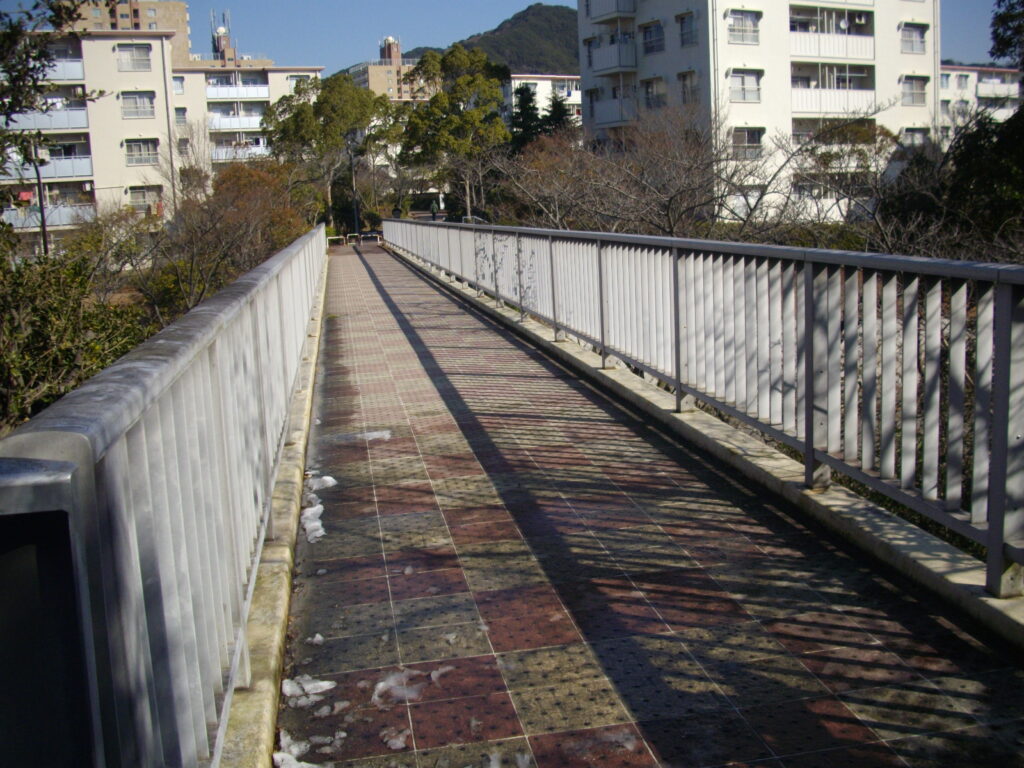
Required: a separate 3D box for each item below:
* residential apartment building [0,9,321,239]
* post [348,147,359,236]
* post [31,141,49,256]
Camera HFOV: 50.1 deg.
[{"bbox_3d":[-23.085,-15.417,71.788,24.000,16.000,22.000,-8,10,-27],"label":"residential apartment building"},{"bbox_3d":[-8.690,-10.505,60.497,0.400,5.470,0.250,-3,9,0],"label":"post"},{"bbox_3d":[-16.331,-5.670,38.280,0.450,5.580,0.250,-3,9,0],"label":"post"}]

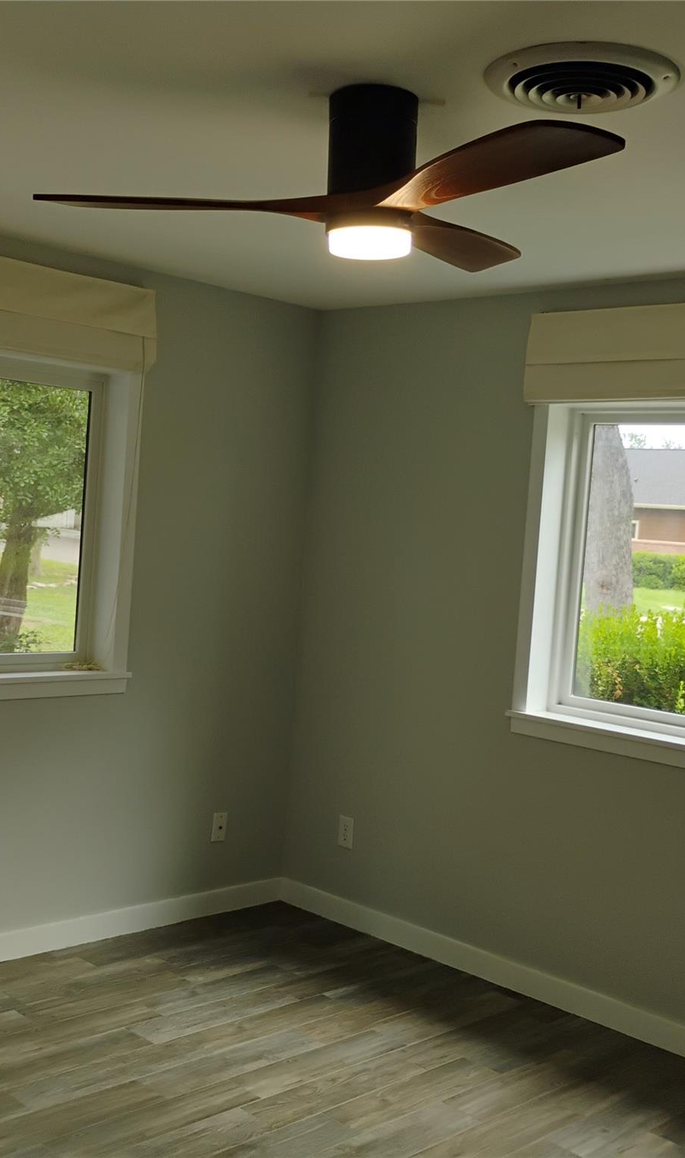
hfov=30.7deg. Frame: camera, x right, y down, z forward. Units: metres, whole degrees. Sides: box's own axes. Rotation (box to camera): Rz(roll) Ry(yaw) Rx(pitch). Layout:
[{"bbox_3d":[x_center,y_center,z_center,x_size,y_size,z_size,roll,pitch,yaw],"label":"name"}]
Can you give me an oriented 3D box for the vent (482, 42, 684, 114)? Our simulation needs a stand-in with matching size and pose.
[{"bbox_3d":[0.438,-0.915,2.328,0.360,0.040,0.360,4,3,0],"label":"vent"}]

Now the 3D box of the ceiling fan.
[{"bbox_3d":[0.002,-0.820,2.522,1.170,0.310,1.200,4,3,0],"label":"ceiling fan"}]

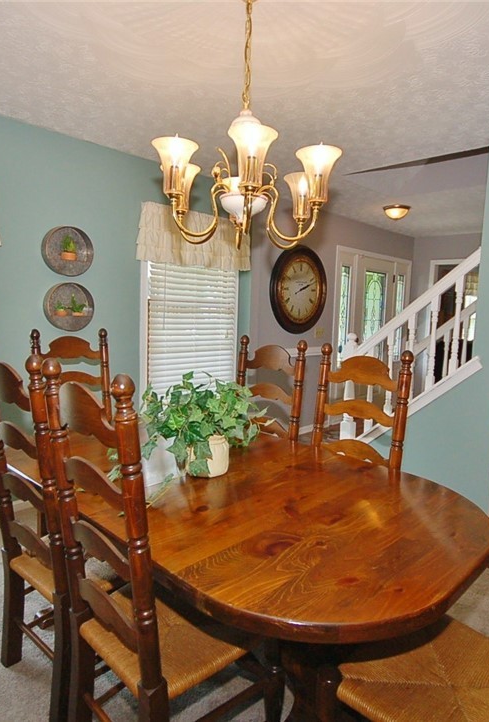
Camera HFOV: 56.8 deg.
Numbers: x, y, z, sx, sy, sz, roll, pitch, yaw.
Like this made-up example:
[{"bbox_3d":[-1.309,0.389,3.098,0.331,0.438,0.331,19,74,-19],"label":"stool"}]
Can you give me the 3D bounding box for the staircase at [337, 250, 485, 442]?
[{"bbox_3d":[1.138,0.122,3.247,0.980,1.740,0.110,8,9,40],"label":"staircase"}]

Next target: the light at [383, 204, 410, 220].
[{"bbox_3d":[1.513,-1.472,4.488,0.265,0.150,0.265,8,9,44],"label":"light"}]

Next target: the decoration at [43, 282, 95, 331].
[{"bbox_3d":[-1.162,-0.358,3.013,0.070,0.325,0.325,8,9,44],"label":"decoration"}]

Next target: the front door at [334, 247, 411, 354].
[{"bbox_3d":[1.709,-0.317,5.891,0.120,2.110,1.830,8,9,44],"label":"front door"}]

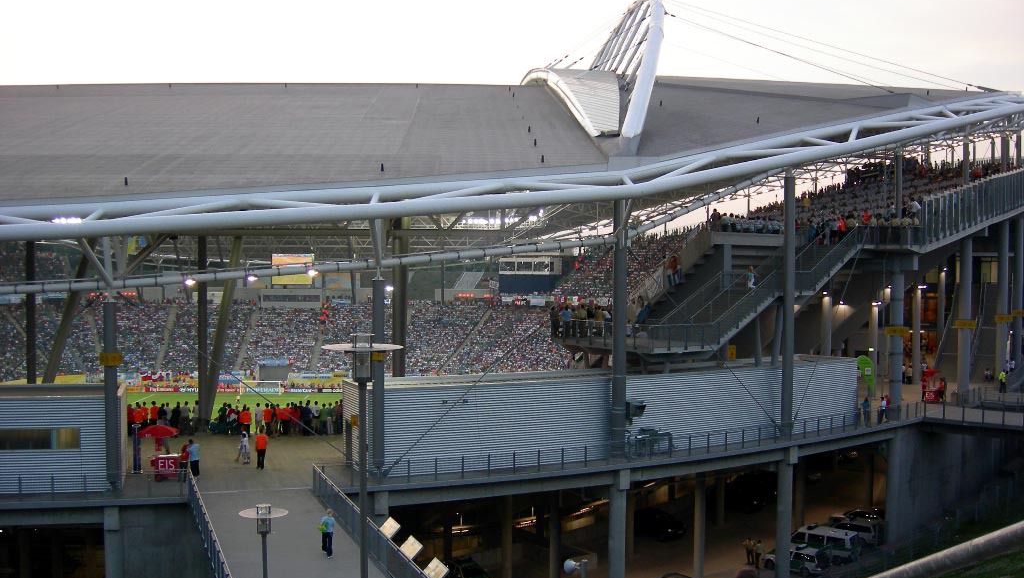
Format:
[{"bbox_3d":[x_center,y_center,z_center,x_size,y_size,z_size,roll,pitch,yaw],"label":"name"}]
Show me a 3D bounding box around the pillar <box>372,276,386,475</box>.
[{"bbox_3d":[-6.342,4.047,50.700,0.600,9.280,0.600,0,2,-7],"label":"pillar"}]

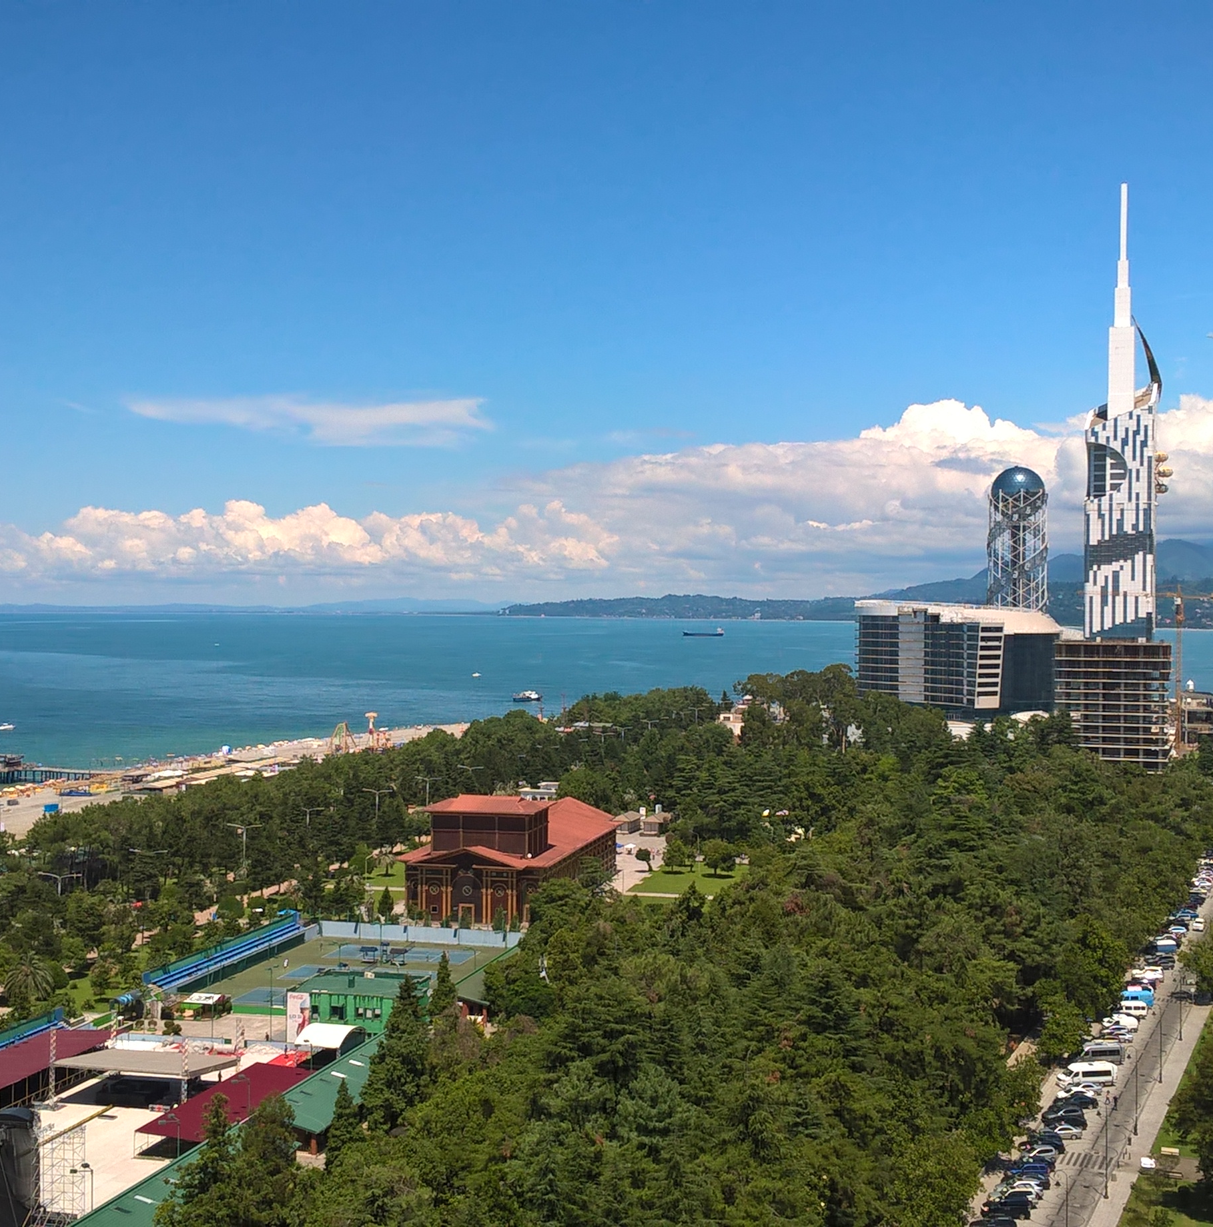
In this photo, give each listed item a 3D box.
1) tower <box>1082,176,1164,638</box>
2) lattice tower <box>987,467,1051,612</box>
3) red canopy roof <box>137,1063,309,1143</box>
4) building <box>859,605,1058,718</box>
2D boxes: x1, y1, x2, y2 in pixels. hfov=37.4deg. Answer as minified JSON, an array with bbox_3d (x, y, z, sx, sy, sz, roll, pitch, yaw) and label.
[{"bbox_3d":[174.500,-43.072,602.000,26.000,200.000,26.000,0,0,19],"label":"tower"},{"bbox_3d":[202.500,-8.607,883.000,29.500,130.000,29.500,0,0,15],"label":"lattice tower"},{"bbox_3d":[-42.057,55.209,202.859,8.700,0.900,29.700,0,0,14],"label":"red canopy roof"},{"bbox_3d":[140.000,25.967,722.000,29.000,61.000,88.000,0,0,-32],"label":"building"}]

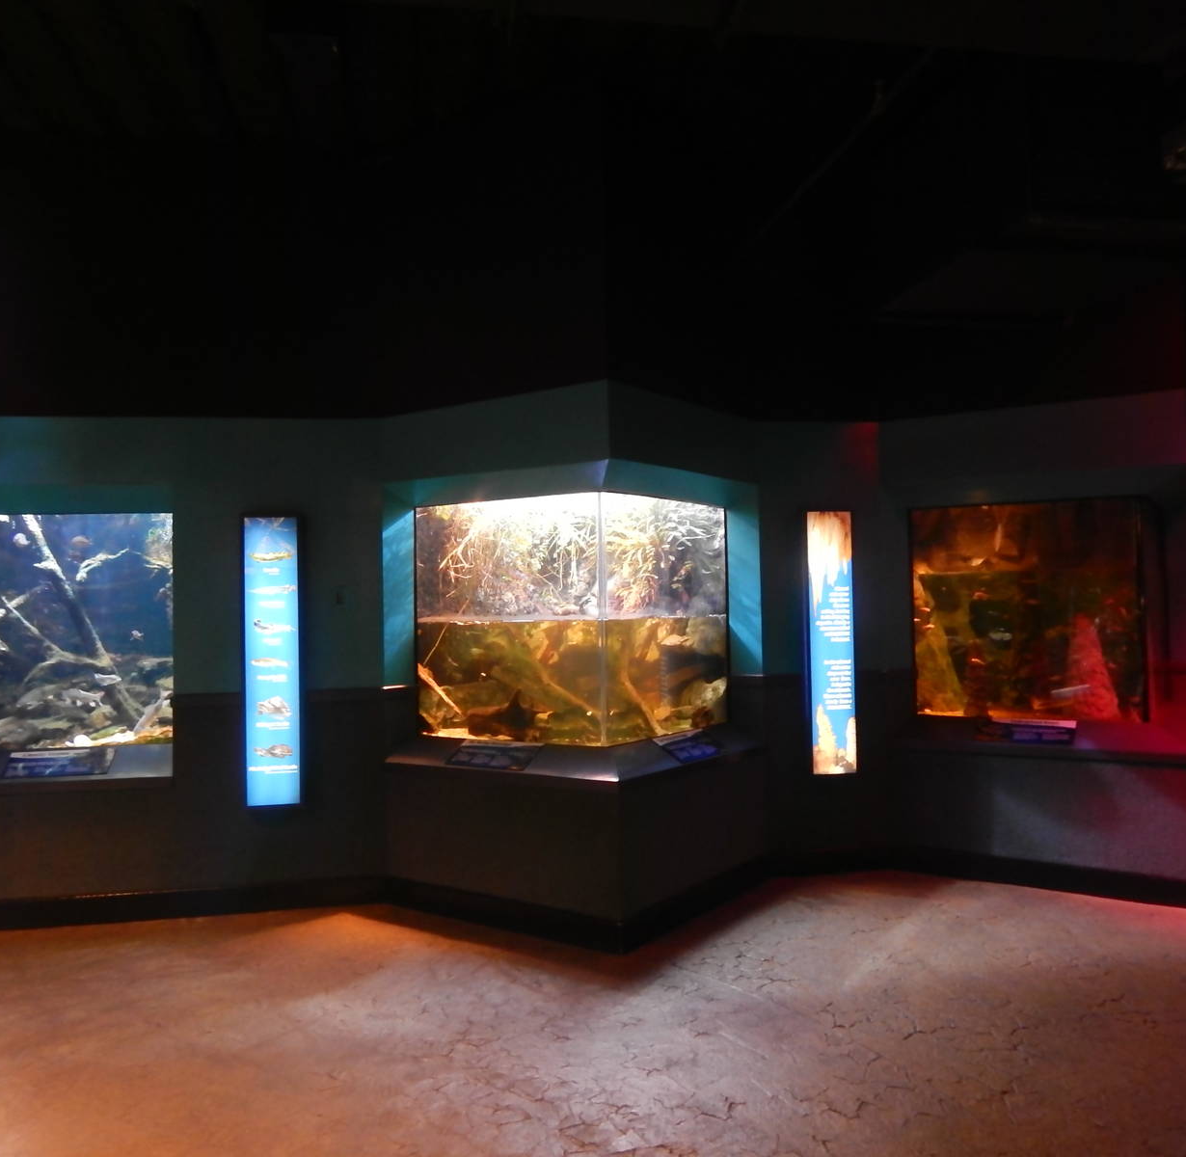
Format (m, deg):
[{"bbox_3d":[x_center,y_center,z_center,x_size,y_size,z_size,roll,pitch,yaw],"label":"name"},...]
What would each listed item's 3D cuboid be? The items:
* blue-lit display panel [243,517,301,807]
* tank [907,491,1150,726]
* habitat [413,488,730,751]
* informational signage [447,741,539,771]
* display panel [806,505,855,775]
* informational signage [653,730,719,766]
[{"bbox_3d":[-1.744,0.450,5.606,0.311,1.595,0.081,-1,-1,-10],"label":"blue-lit display panel"},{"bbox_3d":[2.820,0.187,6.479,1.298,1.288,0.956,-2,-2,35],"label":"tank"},{"bbox_3d":[-0.123,0.232,6.112,1.308,1.298,1.268,-2,-2,35],"label":"habitat"},{"bbox_3d":[-0.523,0.920,5.386,0.532,0.025,0.199,-2,31,35],"label":"informational signage"},{"bbox_3d":[1.425,0.383,6.171,0.309,1.594,0.081,-1,-1,-10],"label":"display panel"},{"bbox_3d":[0.534,0.903,5.557,0.208,0.025,0.493,37,20,29],"label":"informational signage"}]

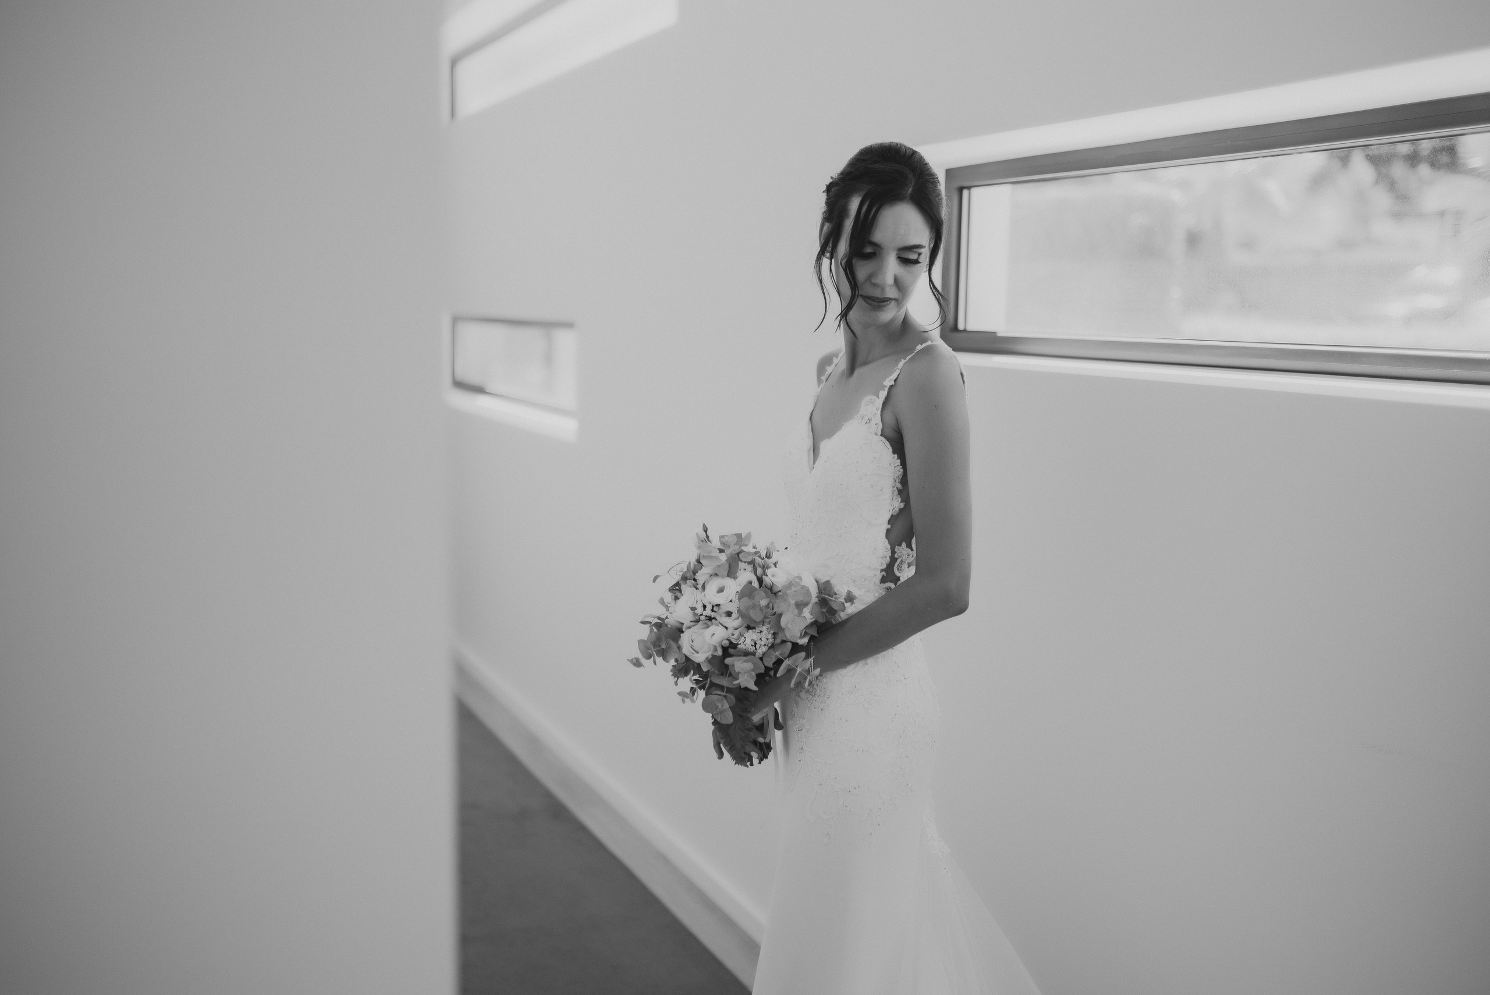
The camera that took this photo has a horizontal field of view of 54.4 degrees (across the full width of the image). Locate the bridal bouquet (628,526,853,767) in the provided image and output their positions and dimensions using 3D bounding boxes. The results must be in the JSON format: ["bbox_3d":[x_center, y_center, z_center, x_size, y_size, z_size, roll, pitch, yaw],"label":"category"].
[{"bbox_3d":[-0.006,0.196,1.930,0.295,0.315,0.280,0,7,0],"label":"bridal bouquet"}]

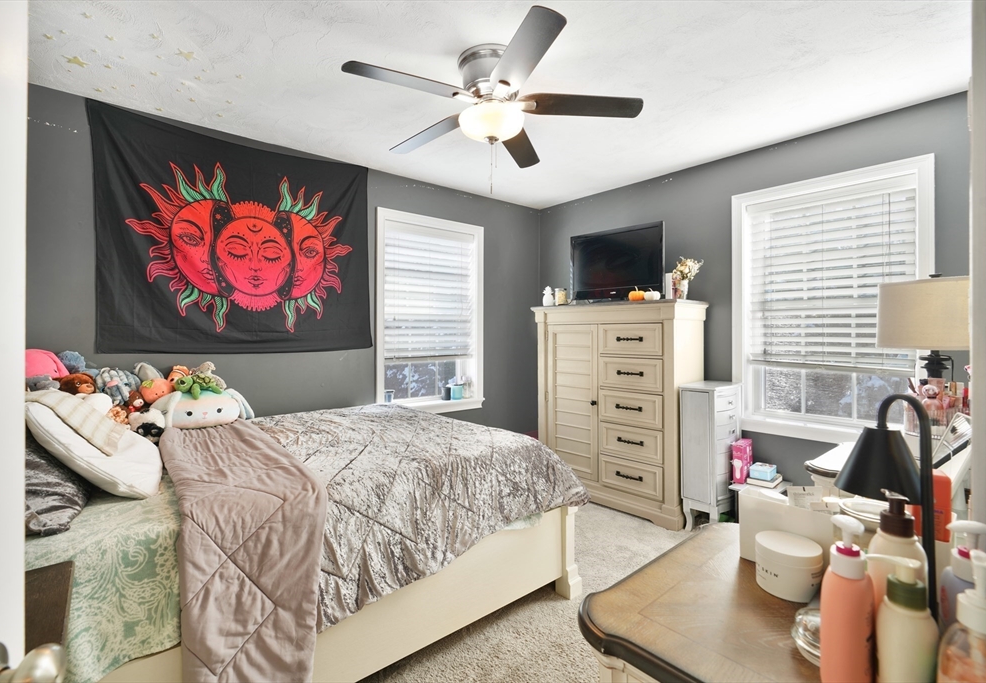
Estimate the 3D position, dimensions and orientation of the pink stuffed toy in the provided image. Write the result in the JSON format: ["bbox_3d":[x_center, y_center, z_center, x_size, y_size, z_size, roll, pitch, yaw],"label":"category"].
[{"bbox_3d":[-1.961,0.133,1.950,0.260,0.230,0.210,-1,2,-43],"label":"pink stuffed toy"}]

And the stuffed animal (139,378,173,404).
[{"bbox_3d":[-1.627,0.247,2.200,0.120,0.125,0.130,1,18,43],"label":"stuffed animal"}]

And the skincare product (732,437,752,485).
[{"bbox_3d":[1.556,0.753,2.845,0.058,0.222,0.190,1,1,39],"label":"skincare product"}]

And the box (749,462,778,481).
[{"bbox_3d":[1.676,0.807,2.822,0.108,0.055,0.155,1,2,43],"label":"box"}]

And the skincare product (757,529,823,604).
[{"bbox_3d":[0.546,0.413,0.841,0.103,0.081,0.103,0,1,6],"label":"skincare product"}]

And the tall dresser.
[{"bbox_3d":[0.915,0.455,3.490,0.448,1.456,1.283,-1,1,-40],"label":"tall dresser"}]

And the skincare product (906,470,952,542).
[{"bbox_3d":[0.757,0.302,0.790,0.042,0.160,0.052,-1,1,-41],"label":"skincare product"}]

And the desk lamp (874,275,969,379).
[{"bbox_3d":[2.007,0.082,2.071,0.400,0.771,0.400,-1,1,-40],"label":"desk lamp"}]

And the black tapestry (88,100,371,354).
[{"bbox_3d":[-1.443,-0.580,2.768,1.511,1.283,0.030,-1,1,-40],"label":"black tapestry"}]

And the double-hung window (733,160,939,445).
[{"bbox_3d":[1.958,-0.194,2.734,0.110,1.575,0.985,-1,1,-41],"label":"double-hung window"}]

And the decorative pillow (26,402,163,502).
[{"bbox_3d":[-1.239,0.297,1.407,0.140,0.430,0.480,-48,27,-25],"label":"decorative pillow"}]

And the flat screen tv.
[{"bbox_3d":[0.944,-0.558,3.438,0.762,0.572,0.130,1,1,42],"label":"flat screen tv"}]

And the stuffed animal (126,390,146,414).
[{"bbox_3d":[-1.760,0.310,2.243,0.080,0.135,0.085,0,1,22],"label":"stuffed animal"}]

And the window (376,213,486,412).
[{"bbox_3d":[-0.480,-0.204,3.656,0.998,1.564,0.120,-1,1,-40],"label":"window"}]

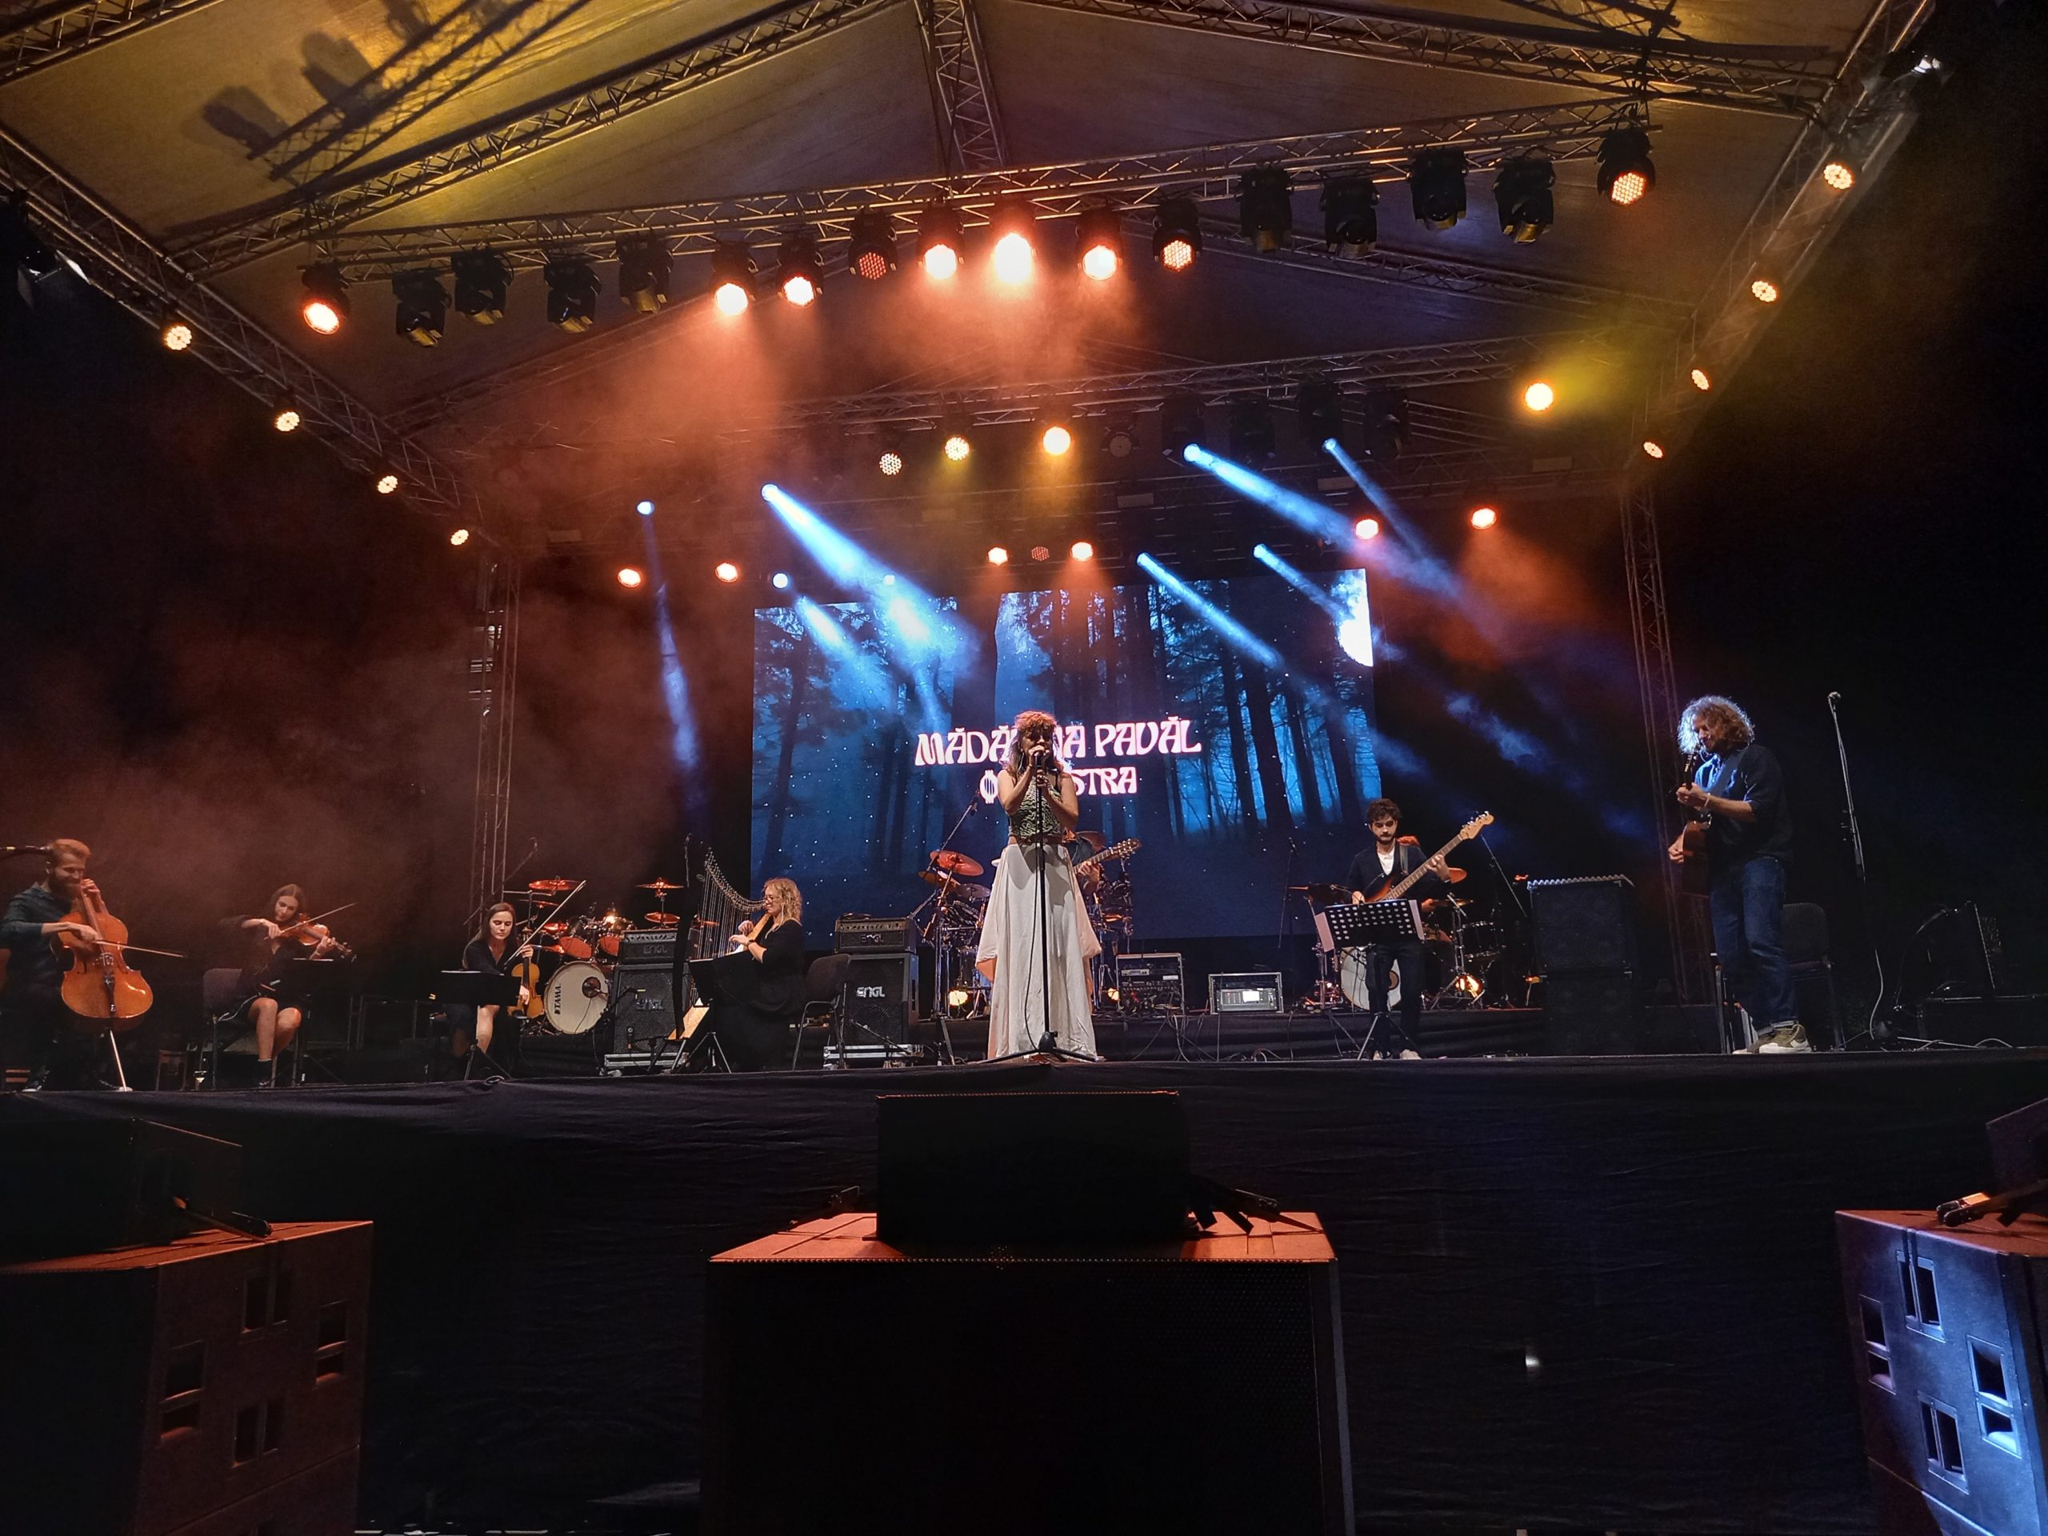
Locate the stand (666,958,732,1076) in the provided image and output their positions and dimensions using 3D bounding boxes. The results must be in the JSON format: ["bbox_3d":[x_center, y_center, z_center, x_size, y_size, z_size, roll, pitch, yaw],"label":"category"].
[{"bbox_3d":[-1.998,1.557,9.353,0.470,0.770,0.400,-9,-14,32],"label":"stand"}]

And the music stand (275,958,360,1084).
[{"bbox_3d":[-4.083,1.477,8.550,0.480,0.750,0.420,5,-14,-29],"label":"music stand"}]

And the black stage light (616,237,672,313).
[{"bbox_3d":[-2.830,-3.670,11.015,0.390,0.470,0.330,-2,-7,3],"label":"black stage light"}]

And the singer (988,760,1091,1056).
[{"bbox_3d":[0.081,0.576,7.140,0.560,1.680,0.480,-2,-12,4],"label":"singer"}]

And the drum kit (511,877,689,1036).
[{"bbox_3d":[-3.484,1.597,12.326,1.500,1.300,1.200,-4,-12,14],"label":"drum kit"}]

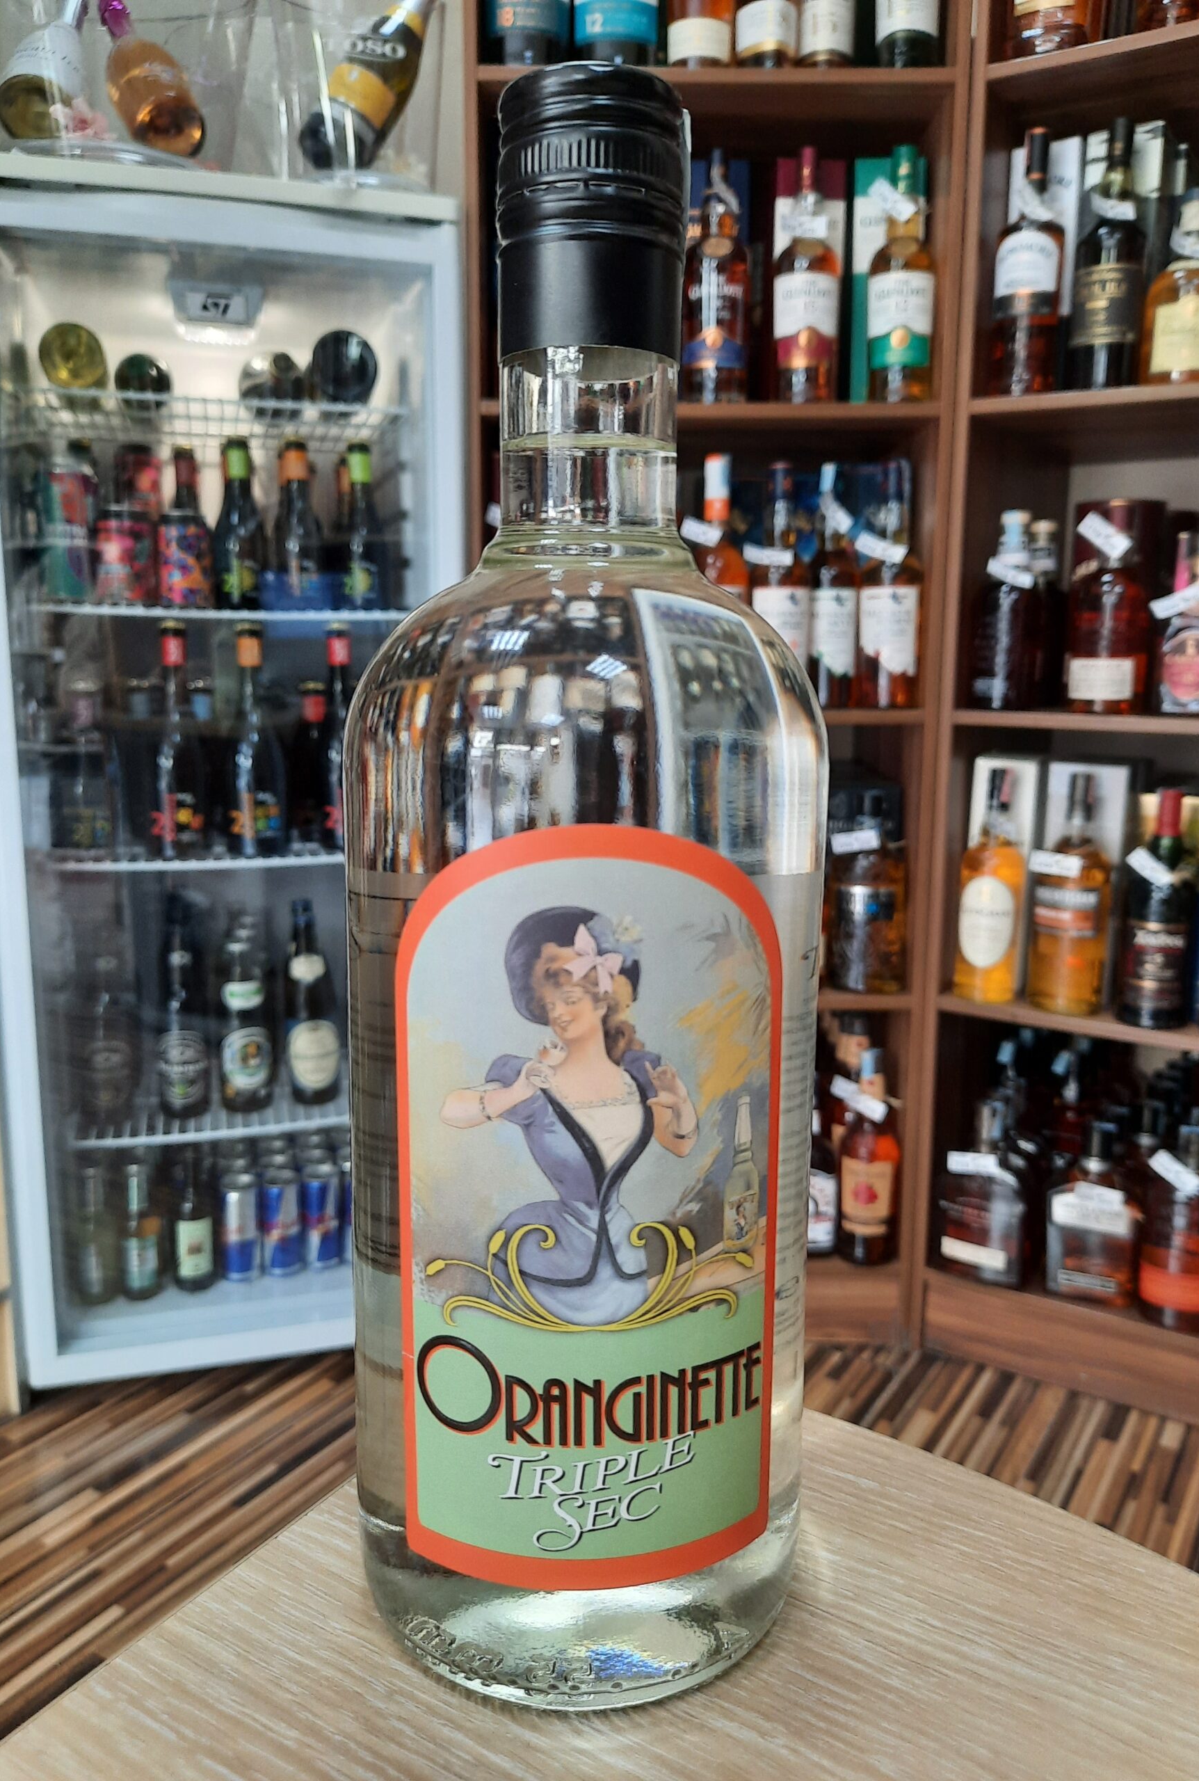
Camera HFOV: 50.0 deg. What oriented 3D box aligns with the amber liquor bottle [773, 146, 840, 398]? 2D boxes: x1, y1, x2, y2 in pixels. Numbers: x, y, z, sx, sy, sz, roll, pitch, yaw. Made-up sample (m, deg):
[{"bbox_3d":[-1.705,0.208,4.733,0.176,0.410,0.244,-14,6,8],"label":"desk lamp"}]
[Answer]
[{"bbox_3d":[0.252,-0.737,1.561,0.080,0.302,0.080,2,9,9],"label":"amber liquor bottle"}]

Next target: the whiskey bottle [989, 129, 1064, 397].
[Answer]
[{"bbox_3d":[0.508,-0.727,1.515,0.076,0.299,0.076,5,10,23],"label":"whiskey bottle"}]

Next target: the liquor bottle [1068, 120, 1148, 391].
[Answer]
[{"bbox_3d":[0.585,-0.715,1.471,0.080,0.290,0.080,7,11,32],"label":"liquor bottle"}]

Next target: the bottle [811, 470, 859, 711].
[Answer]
[{"bbox_3d":[0.302,-0.384,1.652,0.077,0.302,0.077,2,9,10],"label":"bottle"}]

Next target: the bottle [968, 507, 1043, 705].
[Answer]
[{"bbox_3d":[0.504,-0.344,1.596,0.081,0.243,0.081,6,11,30],"label":"bottle"}]

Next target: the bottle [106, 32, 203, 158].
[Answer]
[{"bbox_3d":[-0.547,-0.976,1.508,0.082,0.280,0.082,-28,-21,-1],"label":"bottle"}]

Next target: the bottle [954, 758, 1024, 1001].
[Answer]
[{"bbox_3d":[0.498,-0.007,1.639,0.075,0.291,0.075,5,11,29],"label":"bottle"}]

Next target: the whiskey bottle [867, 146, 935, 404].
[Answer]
[{"bbox_3d":[0.368,-0.734,1.558,0.080,0.296,0.080,3,10,13],"label":"whiskey bottle"}]

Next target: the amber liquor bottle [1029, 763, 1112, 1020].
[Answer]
[{"bbox_3d":[0.580,0.003,1.580,0.085,0.290,0.085,5,10,27],"label":"amber liquor bottle"}]

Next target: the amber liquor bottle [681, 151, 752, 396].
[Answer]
[{"bbox_3d":[0.142,-0.734,1.561,0.079,0.291,0.079,2,10,8],"label":"amber liquor bottle"}]

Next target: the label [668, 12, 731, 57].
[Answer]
[{"bbox_3d":[0.115,-0.983,1.495,0.077,0.041,0.035,1,10,4],"label":"label"}]

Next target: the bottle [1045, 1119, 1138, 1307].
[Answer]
[{"bbox_3d":[0.627,0.405,1.631,0.106,0.229,0.063,6,11,29],"label":"bottle"}]

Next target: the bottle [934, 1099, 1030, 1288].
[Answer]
[{"bbox_3d":[0.505,0.391,1.693,0.108,0.234,0.063,6,11,31],"label":"bottle"}]

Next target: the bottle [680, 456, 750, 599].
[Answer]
[{"bbox_3d":[0.149,-0.385,1.618,0.082,0.312,0.082,1,10,5],"label":"bottle"}]

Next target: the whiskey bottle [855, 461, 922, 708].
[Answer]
[{"bbox_3d":[0.366,-0.380,1.626,0.077,0.303,0.077,2,9,13],"label":"whiskey bottle"}]

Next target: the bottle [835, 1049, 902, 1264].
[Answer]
[{"bbox_3d":[0.368,0.355,1.740,0.077,0.286,0.077,3,10,16],"label":"bottle"}]

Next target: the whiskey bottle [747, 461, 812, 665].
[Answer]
[{"bbox_3d":[0.229,-0.378,1.613,0.079,0.302,0.079,1,10,3],"label":"whiskey bottle"}]

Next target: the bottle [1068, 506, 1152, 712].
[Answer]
[{"bbox_3d":[0.608,-0.334,1.533,0.090,0.243,0.088,6,11,32],"label":"bottle"}]

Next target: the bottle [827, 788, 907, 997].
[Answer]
[{"bbox_3d":[0.351,-0.001,1.675,0.093,0.255,0.090,2,10,11],"label":"bottle"}]

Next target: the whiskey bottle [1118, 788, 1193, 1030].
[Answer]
[{"bbox_3d":[0.664,0.017,1.528,0.077,0.275,0.077,5,11,25],"label":"whiskey bottle"}]

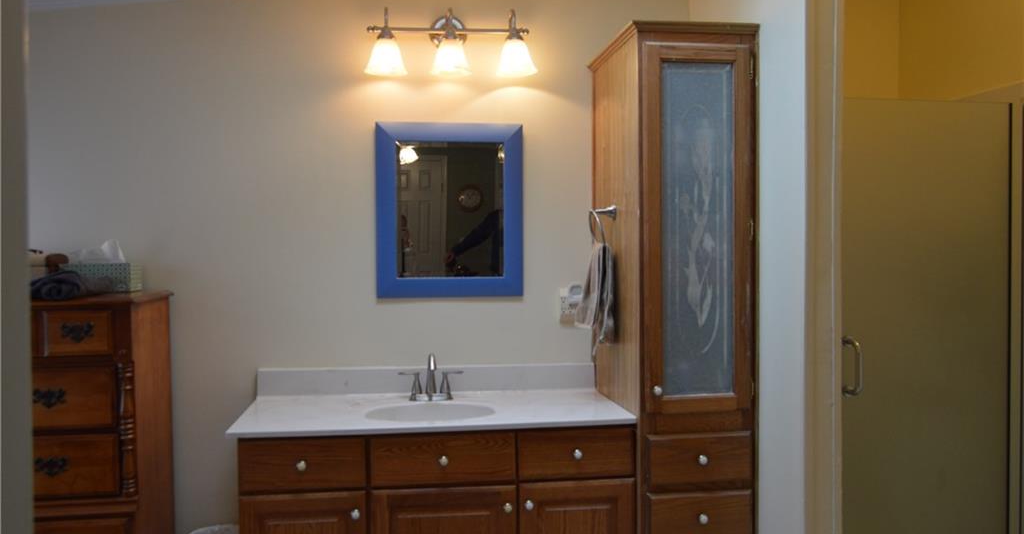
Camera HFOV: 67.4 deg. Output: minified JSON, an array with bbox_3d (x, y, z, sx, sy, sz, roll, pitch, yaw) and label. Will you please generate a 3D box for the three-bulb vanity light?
[{"bbox_3d":[-0.216,-0.811,2.774,0.626,0.234,0.182,0,1,-8],"label":"three-bulb vanity light"}]

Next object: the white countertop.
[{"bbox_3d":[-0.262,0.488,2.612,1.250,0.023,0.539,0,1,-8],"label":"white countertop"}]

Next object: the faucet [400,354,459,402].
[{"bbox_3d":[-0.280,0.398,2.696,0.231,0.160,0.145,0,1,-8],"label":"faucet"}]

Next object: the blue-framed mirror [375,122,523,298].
[{"bbox_3d":[-0.229,-0.209,2.862,0.547,0.646,0.026,0,1,-8],"label":"blue-framed mirror"}]

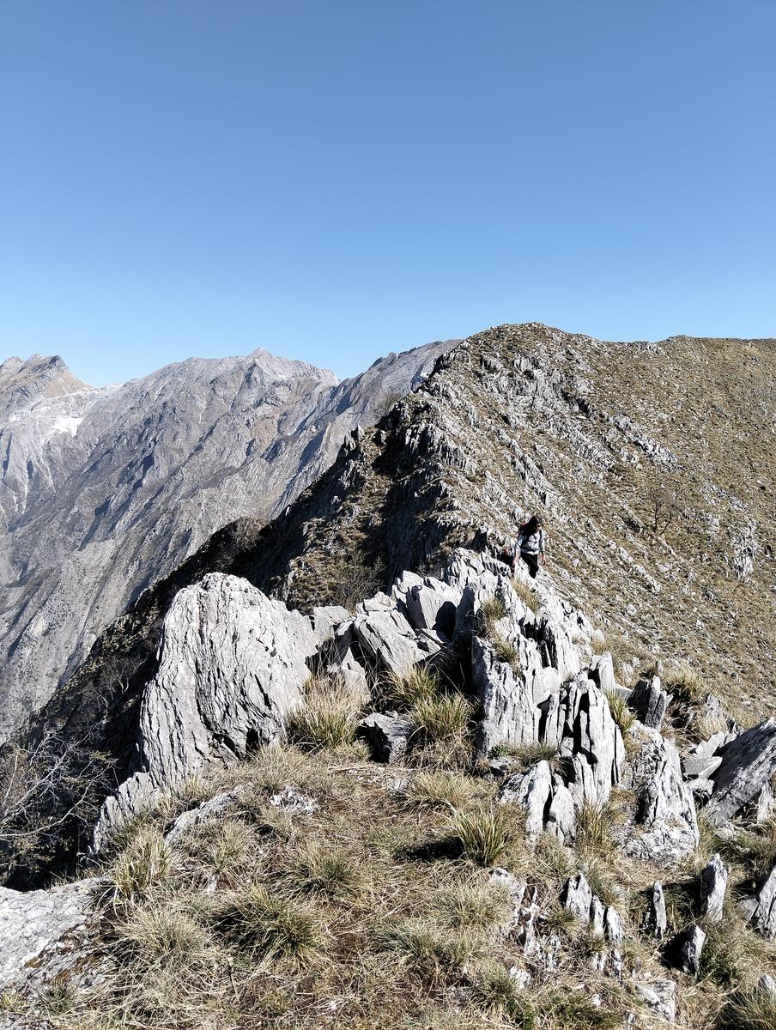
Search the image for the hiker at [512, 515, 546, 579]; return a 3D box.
[{"bbox_3d":[2.460,0.740,13.500,0.550,1.450,0.500,-1,6,-12],"label":"hiker"}]

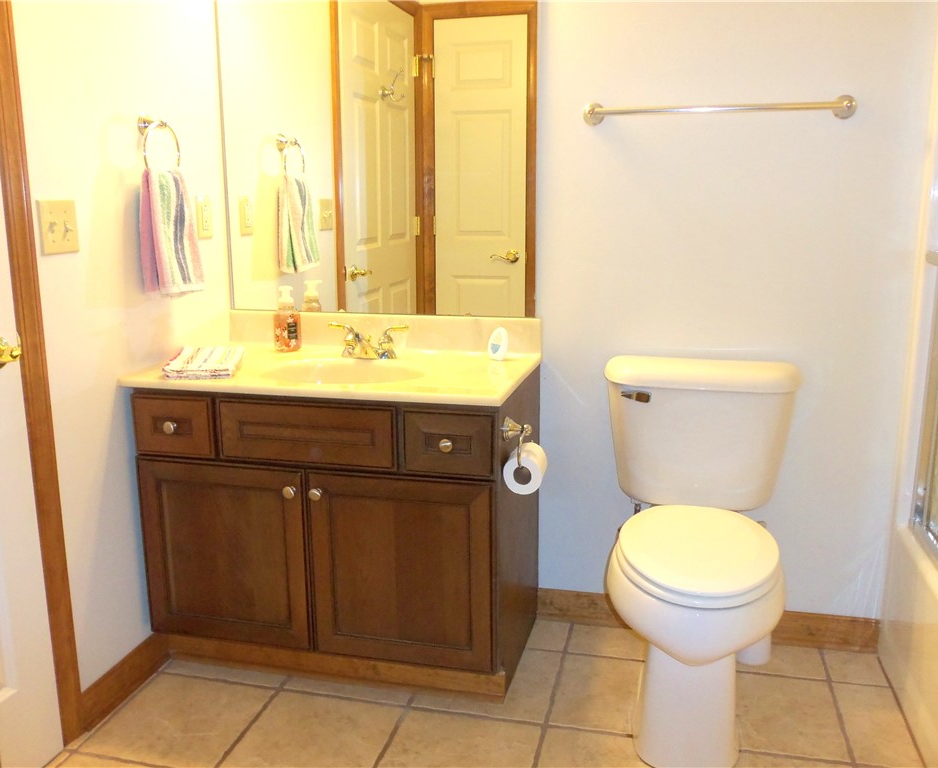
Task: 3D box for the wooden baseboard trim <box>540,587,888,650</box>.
[{"bbox_3d":[0.655,0.666,2.345,0.932,0.099,0.015,2,12,13],"label":"wooden baseboard trim"}]

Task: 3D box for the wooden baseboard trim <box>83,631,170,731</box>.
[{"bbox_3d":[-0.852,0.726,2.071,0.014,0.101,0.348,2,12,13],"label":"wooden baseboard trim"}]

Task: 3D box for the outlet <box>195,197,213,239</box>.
[{"bbox_3d":[-0.742,-0.467,2.334,0.008,0.115,0.074,2,12,13],"label":"outlet"}]

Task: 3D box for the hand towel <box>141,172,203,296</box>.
[{"bbox_3d":[-0.755,-0.384,2.089,0.070,0.315,0.235,2,12,13],"label":"hand towel"}]

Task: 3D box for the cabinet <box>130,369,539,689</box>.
[{"bbox_3d":[-0.312,0.350,2.239,0.907,0.767,0.541,2,12,13],"label":"cabinet"}]

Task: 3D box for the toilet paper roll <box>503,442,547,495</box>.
[{"bbox_3d":[0.133,0.194,1.901,0.092,0.092,0.100,2,12,13],"label":"toilet paper roll"}]

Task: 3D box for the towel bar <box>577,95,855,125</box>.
[{"bbox_3d":[0.612,-0.681,2.051,0.660,0.056,0.075,2,12,13],"label":"towel bar"}]

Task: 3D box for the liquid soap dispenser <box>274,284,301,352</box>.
[{"bbox_3d":[-0.519,-0.187,2.379,0.073,0.187,0.056,-4,12,-19],"label":"liquid soap dispenser"}]

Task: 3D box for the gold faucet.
[{"bbox_3d":[-0.286,-0.114,2.258,0.234,0.090,0.140,2,12,13],"label":"gold faucet"}]

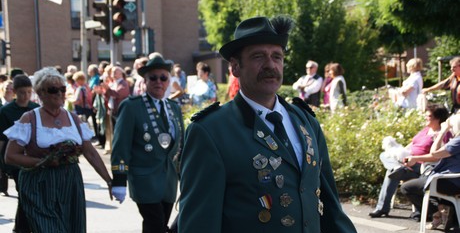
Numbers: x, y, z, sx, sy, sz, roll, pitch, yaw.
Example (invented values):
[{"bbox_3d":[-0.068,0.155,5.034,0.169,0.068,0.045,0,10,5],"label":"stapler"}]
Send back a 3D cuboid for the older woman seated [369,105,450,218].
[{"bbox_3d":[2.008,0.485,7.400,0.930,1.200,0.500,-3,4,-16],"label":"older woman seated"}]

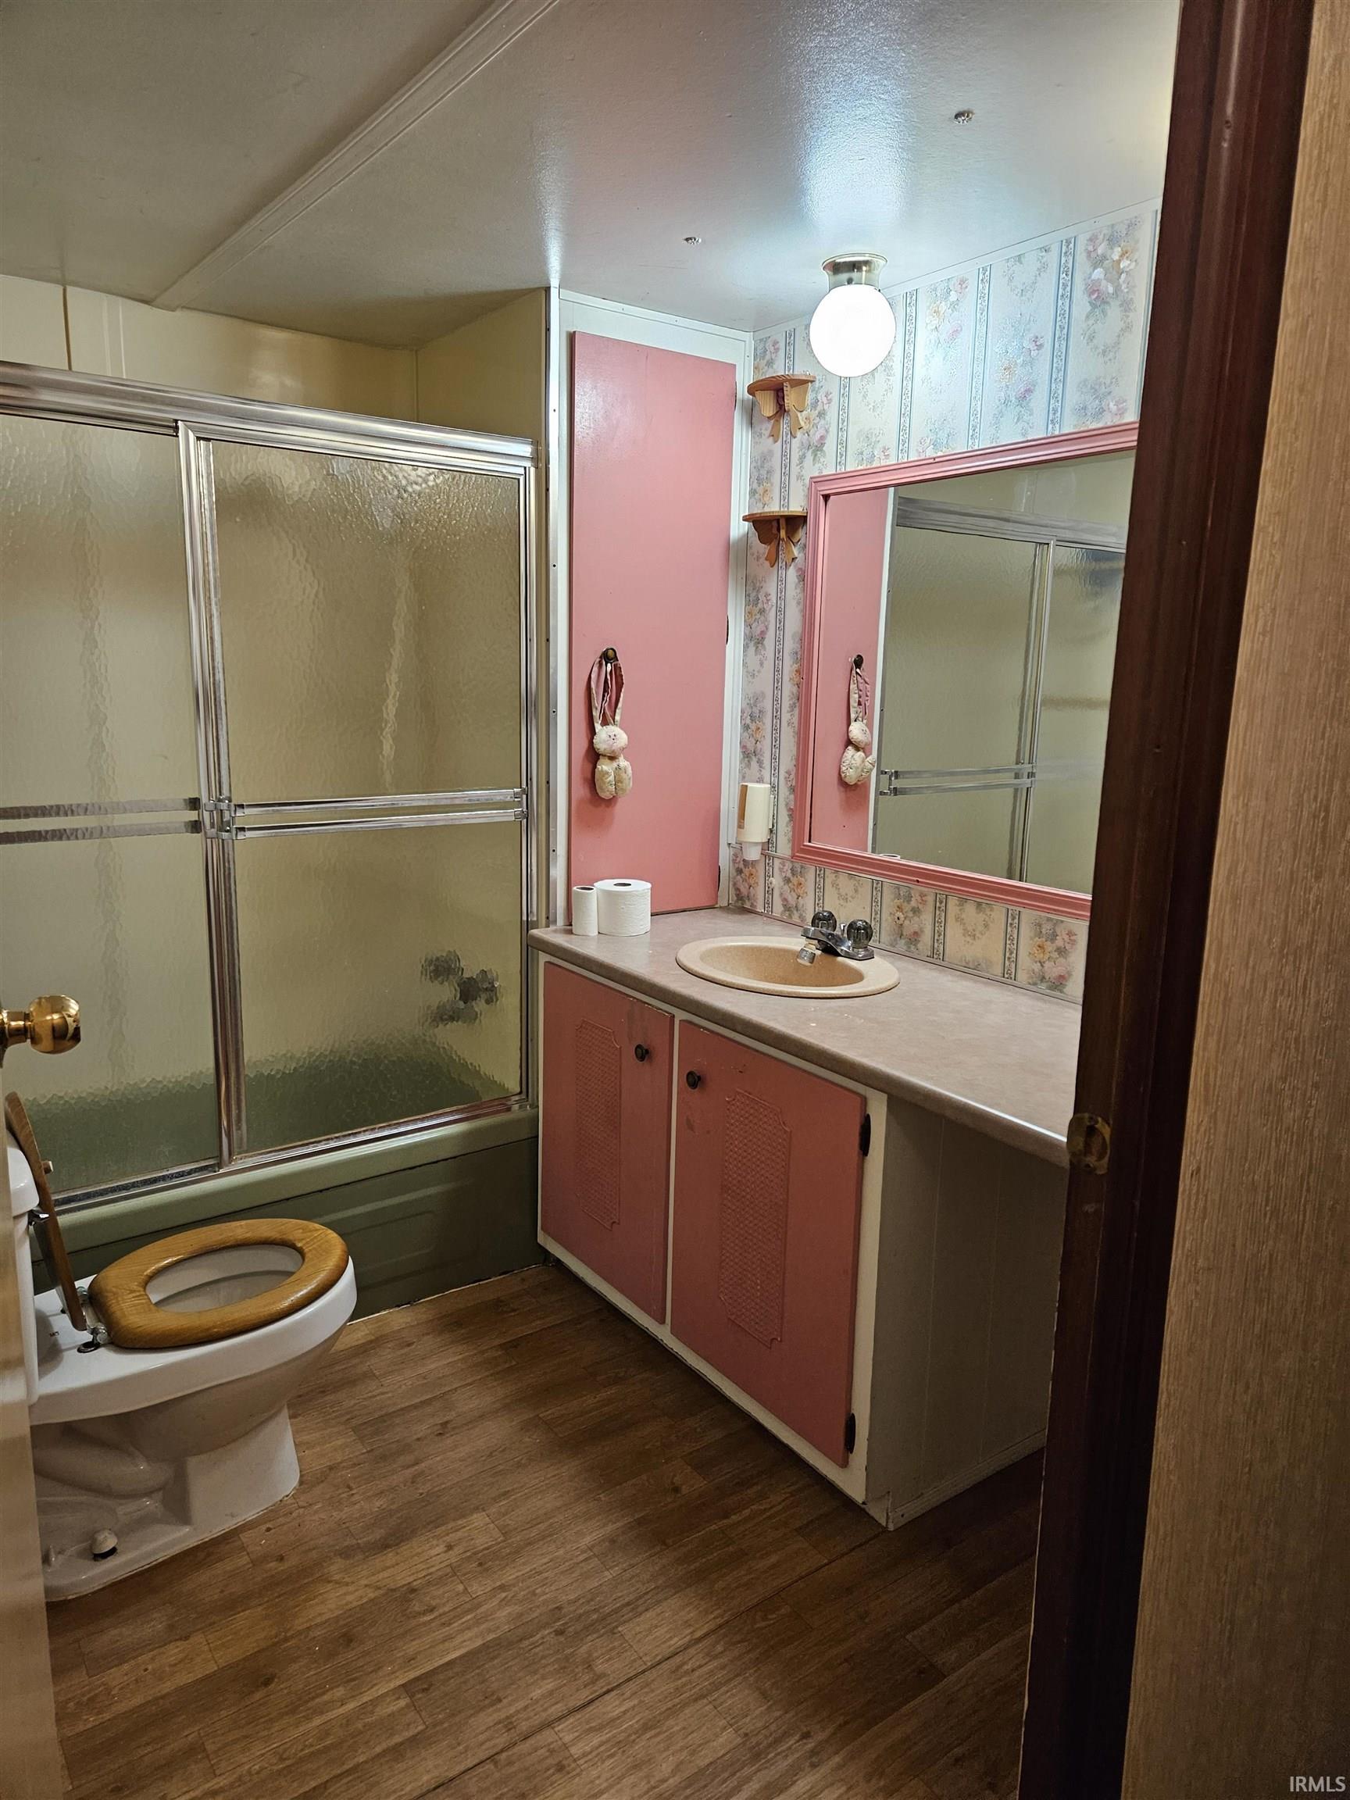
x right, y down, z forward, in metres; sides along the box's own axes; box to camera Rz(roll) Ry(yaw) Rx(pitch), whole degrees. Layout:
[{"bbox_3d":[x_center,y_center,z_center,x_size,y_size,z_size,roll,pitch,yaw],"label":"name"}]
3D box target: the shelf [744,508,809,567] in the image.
[{"bbox_3d":[0.210,-0.821,2.743,0.075,0.122,0.202,-6,13,-35],"label":"shelf"}]

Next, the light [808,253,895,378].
[{"bbox_3d":[0.345,-1.122,2.317,0.163,0.201,0.163,1,11,0],"label":"light"}]

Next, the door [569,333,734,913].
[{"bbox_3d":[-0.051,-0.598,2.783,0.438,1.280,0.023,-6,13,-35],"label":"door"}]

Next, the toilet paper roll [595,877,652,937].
[{"bbox_3d":[-0.116,0.020,2.679,0.125,0.104,0.125,1,11,0],"label":"toilet paper roll"}]

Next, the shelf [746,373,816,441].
[{"bbox_3d":[0.219,-1.098,2.688,0.075,0.126,0.202,-6,13,-35],"label":"shelf"}]

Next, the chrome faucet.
[{"bbox_3d":[0.307,0.079,2.420,0.144,0.088,0.156,-6,13,-35],"label":"chrome faucet"}]

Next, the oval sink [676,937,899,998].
[{"bbox_3d":[0.218,0.202,2.389,0.445,0.160,0.451,-6,13,-35],"label":"oval sink"}]

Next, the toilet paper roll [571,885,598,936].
[{"bbox_3d":[-0.199,0.025,2.654,0.057,0.099,0.057,1,11,0],"label":"toilet paper roll"}]

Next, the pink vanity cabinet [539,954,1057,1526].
[{"bbox_3d":[0.230,0.552,2.494,0.579,0.786,1.107,-6,13,-35],"label":"pink vanity cabinet"}]

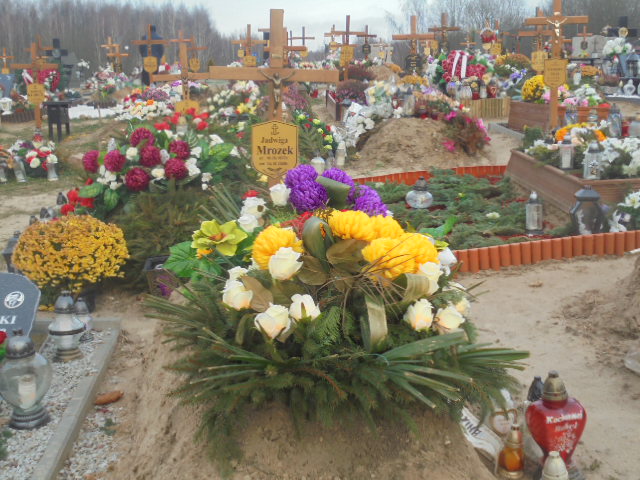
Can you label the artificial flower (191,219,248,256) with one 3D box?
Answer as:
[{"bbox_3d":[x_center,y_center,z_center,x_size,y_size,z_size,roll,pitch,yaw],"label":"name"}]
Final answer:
[{"bbox_3d":[-0.316,-0.008,2.500,0.175,0.115,0.140,0,14,0],"label":"artificial flower"}]

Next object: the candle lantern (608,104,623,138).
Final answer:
[{"bbox_3d":[3.048,-1.221,8.200,0.135,0.348,0.135,0,13,0],"label":"candle lantern"}]

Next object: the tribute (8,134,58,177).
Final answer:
[{"bbox_3d":[-2.821,-0.828,7.800,0.500,0.439,0.400,-2,13,-8],"label":"tribute"}]

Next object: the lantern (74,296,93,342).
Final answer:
[{"bbox_3d":[-1.111,0.375,3.750,0.085,0.205,0.085,-2,14,0],"label":"lantern"}]

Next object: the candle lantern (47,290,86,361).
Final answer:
[{"bbox_3d":[-1.084,0.363,3.400,0.152,0.305,0.152,0,14,0],"label":"candle lantern"}]

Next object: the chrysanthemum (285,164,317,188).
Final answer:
[{"bbox_3d":[-0.065,-0.209,2.800,0.118,0.110,0.115,0,13,0],"label":"chrysanthemum"}]

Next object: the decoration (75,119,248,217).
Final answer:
[{"bbox_3d":[-0.991,-0.456,5.000,0.980,0.460,0.600,-1,15,-5],"label":"decoration"}]

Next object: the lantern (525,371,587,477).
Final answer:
[{"bbox_3d":[0.628,0.497,2.120,0.145,0.319,0.095,-4,14,-17],"label":"lantern"}]

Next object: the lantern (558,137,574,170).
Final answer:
[{"bbox_3d":[2.108,-0.740,6.800,0.125,0.285,0.125,0,14,0],"label":"lantern"}]

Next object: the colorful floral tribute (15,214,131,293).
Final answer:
[{"bbox_3d":[-1.302,0.076,4.150,0.580,0.430,0.560,-2,14,0],"label":"colorful floral tribute"}]

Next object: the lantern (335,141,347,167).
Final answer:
[{"bbox_3d":[0.227,-0.936,8.600,0.115,0.275,0.115,0,14,0],"label":"lantern"}]

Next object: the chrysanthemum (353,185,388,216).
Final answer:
[{"bbox_3d":[0.181,-0.142,2.850,0.130,0.118,0.130,-1,14,0],"label":"chrysanthemum"}]

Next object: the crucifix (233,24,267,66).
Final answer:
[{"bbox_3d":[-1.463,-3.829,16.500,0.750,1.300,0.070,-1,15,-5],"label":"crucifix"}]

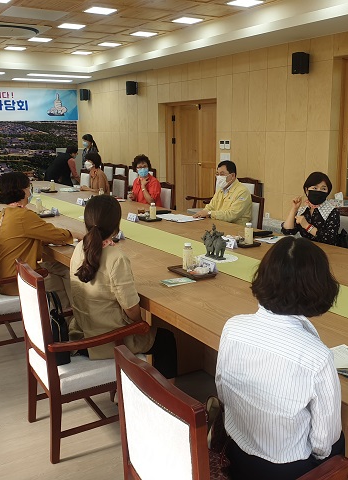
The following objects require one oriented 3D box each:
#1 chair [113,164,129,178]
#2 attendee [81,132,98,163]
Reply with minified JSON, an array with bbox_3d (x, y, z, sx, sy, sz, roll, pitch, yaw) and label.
[{"bbox_3d":[-1.178,-0.883,8.870,0.576,0.976,0.546,-10,16,-34],"label":"chair"},{"bbox_3d":[-1.637,-1.281,9.367,0.332,1.542,0.449,-13,18,-42],"label":"attendee"}]

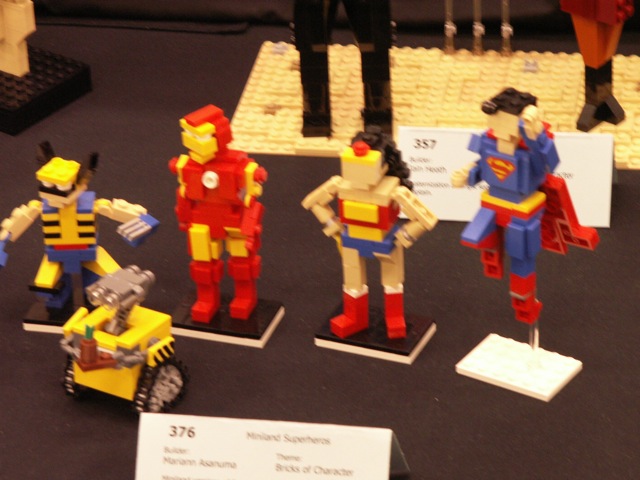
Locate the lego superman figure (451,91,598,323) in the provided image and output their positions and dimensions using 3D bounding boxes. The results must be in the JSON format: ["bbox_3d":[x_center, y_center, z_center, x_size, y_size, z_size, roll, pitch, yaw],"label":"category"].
[{"bbox_3d":[0.089,-0.018,1.218,0.053,0.118,0.060,17,36,28],"label":"lego superman figure"}]

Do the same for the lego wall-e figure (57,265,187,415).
[{"bbox_3d":[-0.092,0.046,1.226,0.050,0.059,0.045,17,36,28],"label":"lego wall-e figure"}]

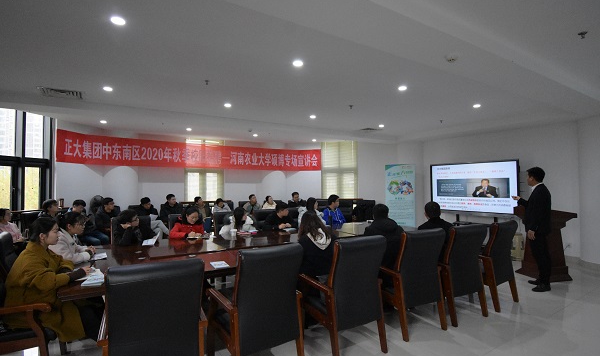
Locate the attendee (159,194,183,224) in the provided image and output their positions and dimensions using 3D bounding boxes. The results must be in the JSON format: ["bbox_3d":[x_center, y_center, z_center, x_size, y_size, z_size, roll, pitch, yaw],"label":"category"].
[{"bbox_3d":[-2.823,1.013,6.937,0.520,1.270,0.800,1,-1,-30],"label":"attendee"}]

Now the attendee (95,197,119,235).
[{"bbox_3d":[-3.500,0.980,5.782,0.520,1.260,0.760,1,-1,-38],"label":"attendee"}]

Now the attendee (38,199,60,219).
[{"bbox_3d":[-4.267,0.991,5.395,0.780,1.240,0.520,-1,-1,28],"label":"attendee"}]

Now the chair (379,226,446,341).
[{"bbox_3d":[1.071,1.049,3.374,0.610,1.040,0.640,1,-1,-30],"label":"chair"}]

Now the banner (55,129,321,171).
[{"bbox_3d":[-2.358,-0.653,9.075,7.350,0.770,0.060,1,-1,-32],"label":"banner"}]

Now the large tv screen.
[{"bbox_3d":[3.940,0.235,7.320,0.090,1.160,1.950,1,-1,-38],"label":"large tv screen"}]

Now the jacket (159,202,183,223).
[{"bbox_3d":[-2.600,0.820,6.336,0.500,0.660,0.420,1,-1,-34],"label":"jacket"}]

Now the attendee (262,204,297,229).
[{"bbox_3d":[-0.329,0.990,5.330,0.550,1.240,0.780,1,-1,-36],"label":"attendee"}]

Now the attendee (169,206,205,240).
[{"bbox_3d":[-1.603,0.992,4.493,0.540,1.200,0.780,1,-1,-30],"label":"attendee"}]

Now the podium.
[{"bbox_3d":[3.950,1.042,5.140,0.500,1.120,0.700,0,-1,-13],"label":"podium"}]

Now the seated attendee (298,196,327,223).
[{"bbox_3d":[0.256,1.007,6.000,0.720,1.270,0.500,-1,-2,41],"label":"seated attendee"}]

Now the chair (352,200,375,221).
[{"bbox_3d":[1.625,1.141,8.100,0.600,1.080,0.640,0,-1,-30],"label":"chair"}]

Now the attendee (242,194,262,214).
[{"bbox_3d":[-1.060,1.004,7.082,0.520,1.260,0.750,1,-1,-38],"label":"attendee"}]

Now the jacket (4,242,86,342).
[{"bbox_3d":[-2.028,0.908,2.521,0.560,0.800,0.500,0,-1,-30],"label":"jacket"}]

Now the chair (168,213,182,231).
[{"bbox_3d":[-1.621,1.076,4.681,0.590,1.040,0.650,1,-1,-32],"label":"chair"}]

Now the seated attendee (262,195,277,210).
[{"bbox_3d":[-0.795,1.072,8.370,0.480,1.200,0.780,1,-1,-37],"label":"seated attendee"}]

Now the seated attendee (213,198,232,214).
[{"bbox_3d":[-1.649,1.047,6.650,0.520,1.240,0.750,0,-1,-25],"label":"seated attendee"}]

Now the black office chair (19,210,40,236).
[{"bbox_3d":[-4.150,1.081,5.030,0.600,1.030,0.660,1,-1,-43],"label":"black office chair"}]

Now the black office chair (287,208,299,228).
[{"bbox_3d":[0.170,1.101,5.873,0.600,1.040,0.650,1,-1,-32],"label":"black office chair"}]

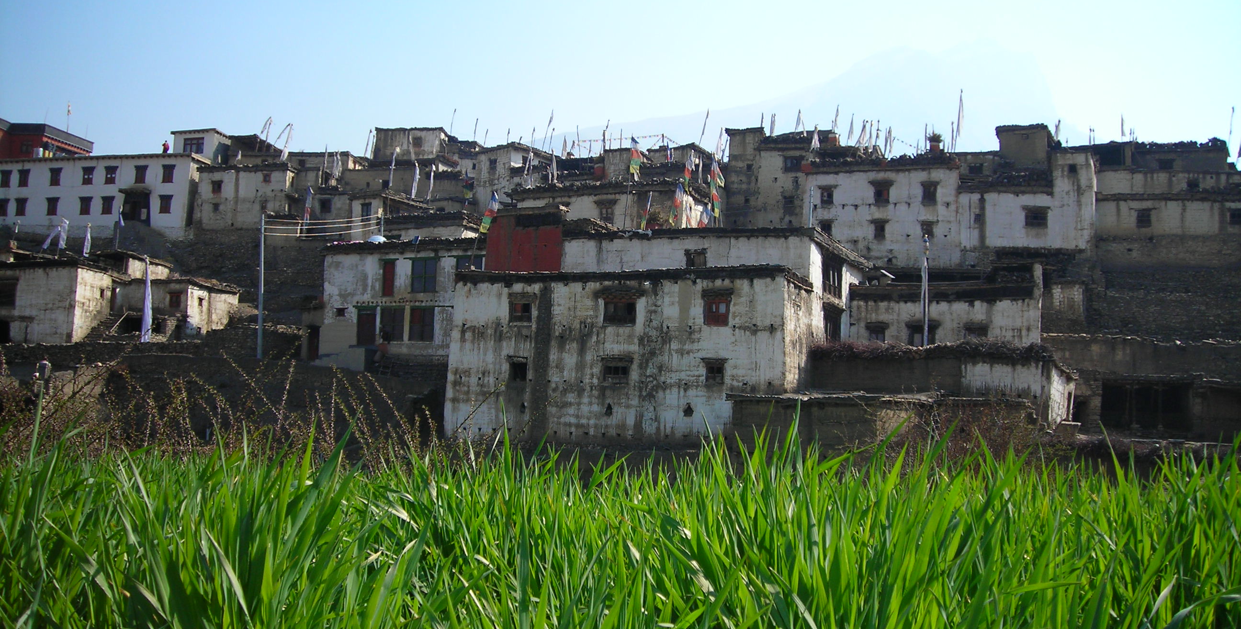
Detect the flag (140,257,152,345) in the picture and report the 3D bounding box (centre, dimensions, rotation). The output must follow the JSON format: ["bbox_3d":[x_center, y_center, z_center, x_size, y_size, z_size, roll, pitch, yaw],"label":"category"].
[{"bbox_3d":[-26.449,-0.784,76.000,0.600,4.900,0.300,0,-1,10],"label":"flag"}]

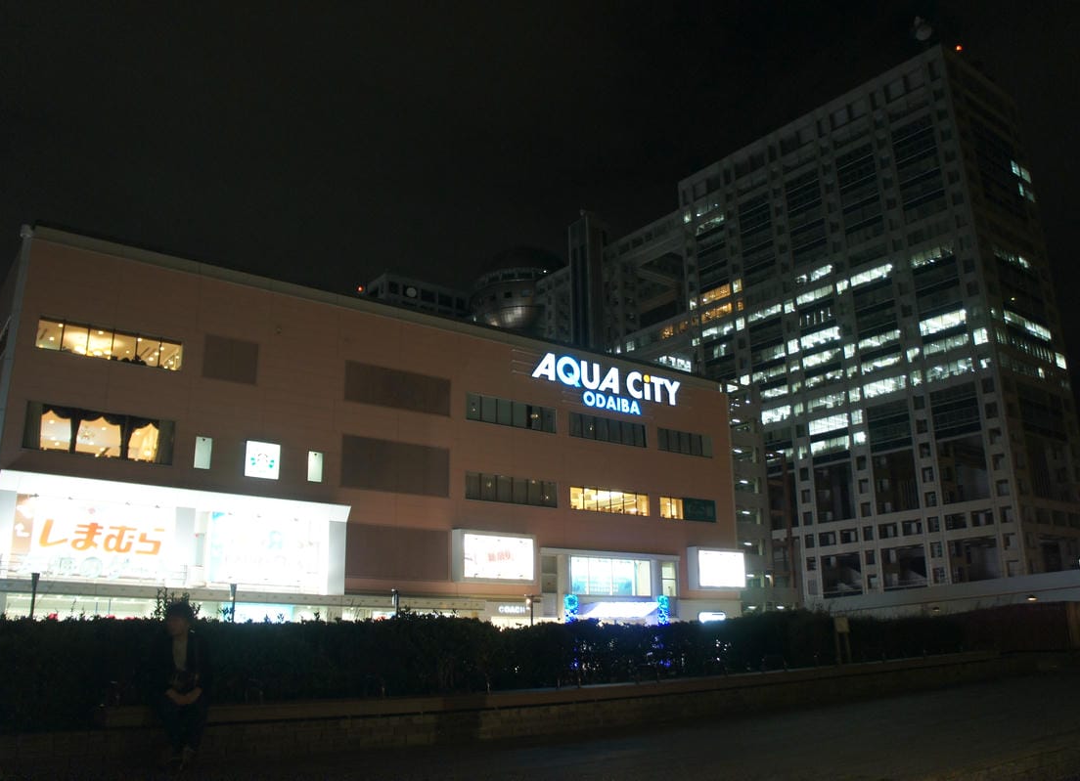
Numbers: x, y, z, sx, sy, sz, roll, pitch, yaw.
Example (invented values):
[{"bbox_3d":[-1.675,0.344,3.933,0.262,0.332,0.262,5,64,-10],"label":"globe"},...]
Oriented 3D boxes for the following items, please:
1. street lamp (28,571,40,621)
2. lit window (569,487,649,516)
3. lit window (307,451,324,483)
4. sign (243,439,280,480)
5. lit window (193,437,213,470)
[{"bbox_3d":[-16.708,8.036,28.528,0.280,4.200,0.400,11,-20,-35],"label":"street lamp"},{"bbox_3d":[5.092,7.981,62.928,7.630,1.588,0.200,11,-20,-35],"label":"lit window"},{"bbox_3d":[-12.733,4.365,49.954,0.858,1.690,0.150,11,-20,-35],"label":"lit window"},{"bbox_3d":[-15.151,3.847,48.186,1.971,1.984,0.200,11,-20,-35],"label":"sign"},{"bbox_3d":[-17.704,3.327,46.307,0.866,1.691,0.150,11,-20,-35],"label":"lit window"}]

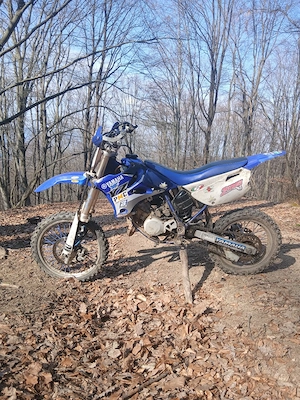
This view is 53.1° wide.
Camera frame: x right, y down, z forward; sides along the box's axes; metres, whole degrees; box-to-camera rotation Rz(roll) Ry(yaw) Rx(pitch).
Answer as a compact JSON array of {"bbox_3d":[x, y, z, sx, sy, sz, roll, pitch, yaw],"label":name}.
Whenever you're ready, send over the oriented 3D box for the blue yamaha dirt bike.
[{"bbox_3d":[0.015,0.055,2.210,1.830,1.160,0.760,0,13,2],"label":"blue yamaha dirt bike"}]

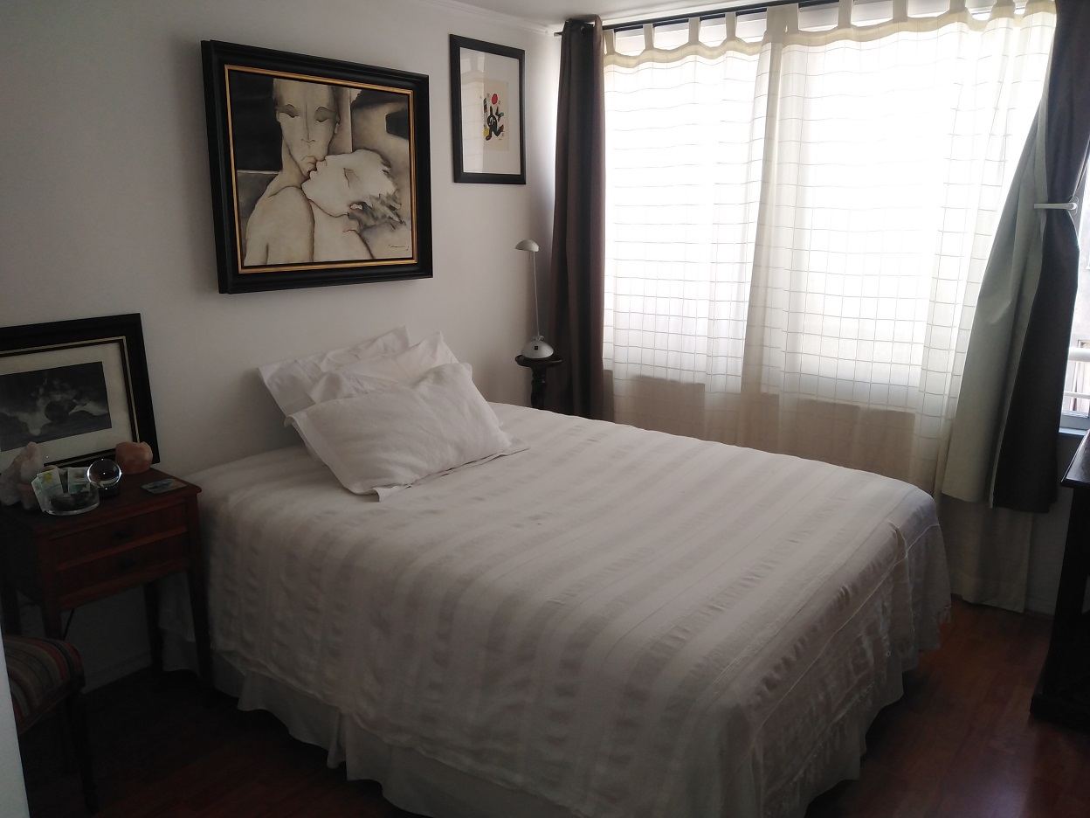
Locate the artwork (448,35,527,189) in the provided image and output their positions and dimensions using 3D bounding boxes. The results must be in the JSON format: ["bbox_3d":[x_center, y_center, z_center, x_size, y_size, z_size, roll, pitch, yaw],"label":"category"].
[{"bbox_3d":[-0.236,-1.255,3.499,0.025,0.567,0.458,13,19,37],"label":"artwork"}]

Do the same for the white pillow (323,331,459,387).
[{"bbox_3d":[-0.545,-0.025,2.872,0.680,0.430,0.150,-15,-18,-46],"label":"white pillow"}]

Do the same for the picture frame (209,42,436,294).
[{"bbox_3d":[-0.756,-0.831,2.928,0.060,0.769,0.899,13,19,37],"label":"picture frame"}]

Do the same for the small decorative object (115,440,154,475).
[{"bbox_3d":[-1.246,0.141,2.487,0.104,0.086,0.113,13,19,37],"label":"small decorative object"}]

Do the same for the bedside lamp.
[{"bbox_3d":[-0.043,-0.506,3.733,0.180,0.531,0.150,-7,16,-28],"label":"bedside lamp"}]

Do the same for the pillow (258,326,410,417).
[{"bbox_3d":[-0.642,-0.047,2.988,0.680,0.450,0.150,-17,-20,-49],"label":"pillow"}]

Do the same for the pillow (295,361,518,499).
[{"bbox_3d":[-0.461,0.057,2.755,0.680,0.390,0.160,-13,-20,-42],"label":"pillow"}]

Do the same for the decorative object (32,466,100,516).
[{"bbox_3d":[-1.288,0.207,2.193,0.140,0.109,0.168,13,19,37],"label":"decorative object"}]

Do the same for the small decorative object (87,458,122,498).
[{"bbox_3d":[-1.219,0.190,2.268,0.095,0.106,0.095,13,19,37],"label":"small decorative object"}]

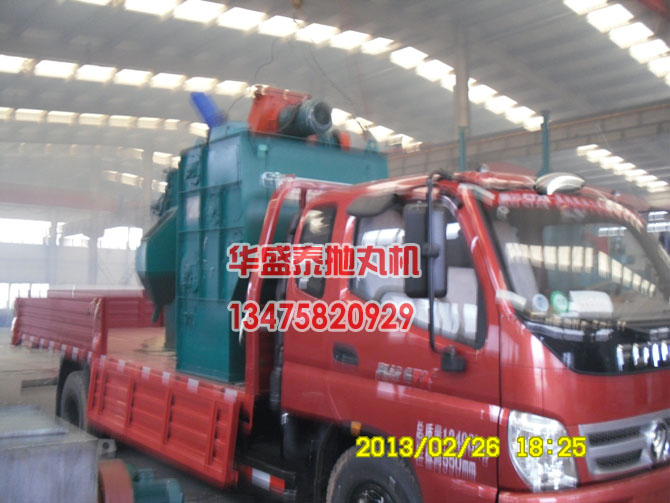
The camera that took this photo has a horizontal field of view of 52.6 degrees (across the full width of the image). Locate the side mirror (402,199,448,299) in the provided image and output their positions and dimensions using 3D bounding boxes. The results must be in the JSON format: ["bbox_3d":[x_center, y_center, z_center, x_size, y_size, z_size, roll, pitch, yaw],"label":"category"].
[{"bbox_3d":[0.400,-0.004,2.980,0.190,0.410,0.080,1,-2,-16],"label":"side mirror"}]

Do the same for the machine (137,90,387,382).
[{"bbox_3d":[-0.722,-0.117,5.750,1.340,2.120,2.100,2,-3,-38],"label":"machine"}]

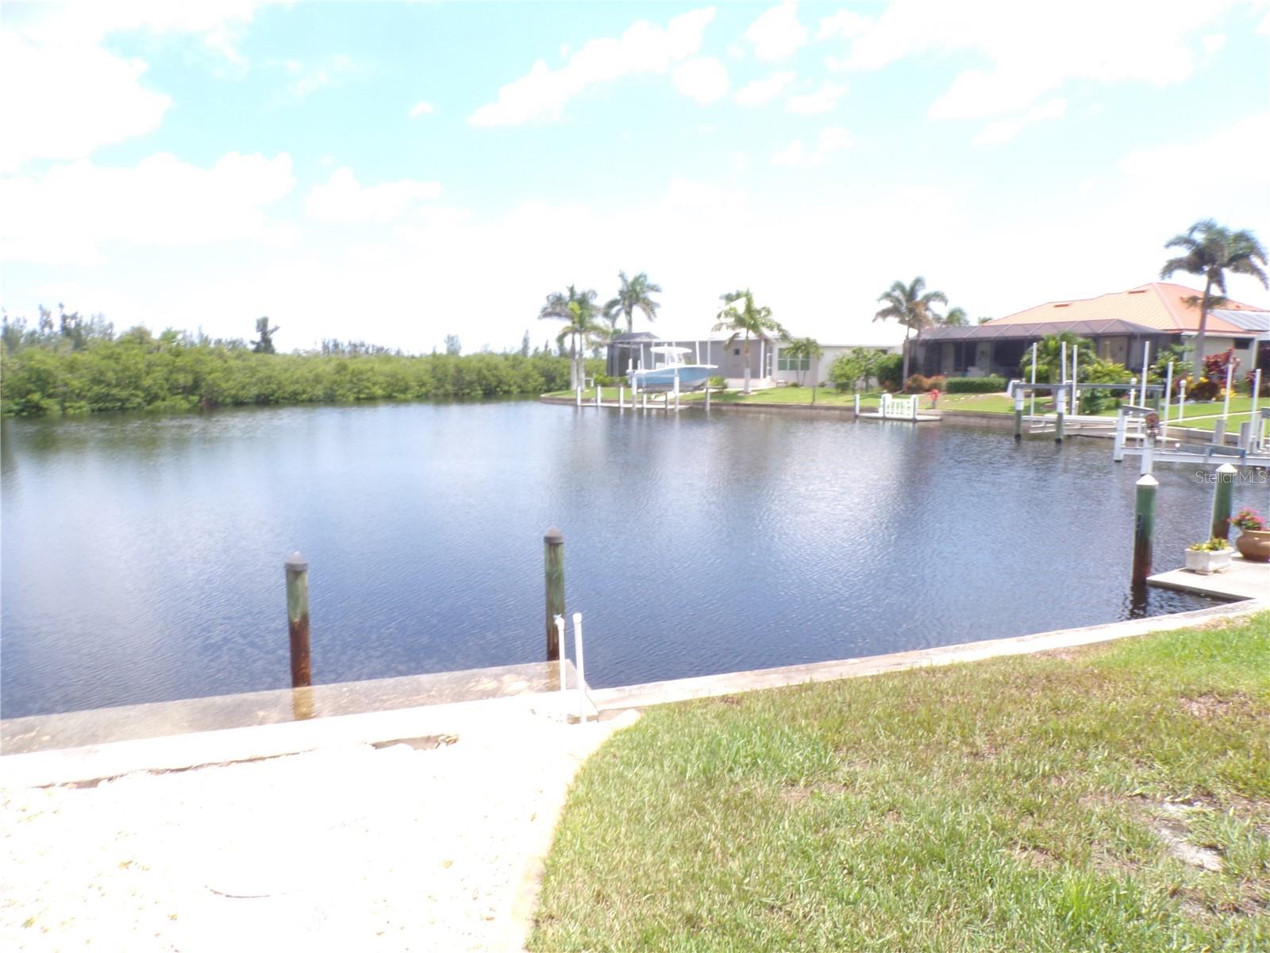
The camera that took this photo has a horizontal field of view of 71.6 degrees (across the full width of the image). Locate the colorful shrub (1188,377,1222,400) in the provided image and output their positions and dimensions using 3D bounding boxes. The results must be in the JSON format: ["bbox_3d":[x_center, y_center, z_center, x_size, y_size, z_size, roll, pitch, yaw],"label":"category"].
[{"bbox_3d":[24.598,-3.768,38.000,1.541,1.060,1.400,0,7,0],"label":"colorful shrub"}]

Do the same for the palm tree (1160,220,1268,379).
[{"bbox_3d":[27.590,-8.021,42.000,5.000,8.400,5.000,5,8,33],"label":"palm tree"}]

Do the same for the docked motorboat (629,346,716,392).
[{"bbox_3d":[2.387,-6.875,56.500,7.200,3.000,2.500,6,9,38],"label":"docked motorboat"}]

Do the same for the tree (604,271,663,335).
[{"bbox_3d":[-0.120,-12.160,71.000,4.800,9.000,4.800,0,7,0],"label":"tree"}]

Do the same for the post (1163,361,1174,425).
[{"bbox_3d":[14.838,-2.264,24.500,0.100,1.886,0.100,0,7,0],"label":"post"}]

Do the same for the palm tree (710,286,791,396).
[{"bbox_3d":[7.285,-8.505,55.500,4.878,6.501,4.600,0,7,0],"label":"palm tree"}]

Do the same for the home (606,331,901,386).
[{"bbox_3d":[8.539,-8.794,64.500,18.800,4.500,11.500,3,8,24],"label":"home"}]

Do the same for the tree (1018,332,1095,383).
[{"bbox_3d":[19.873,-5.050,41.500,3.300,3.600,3.300,4,8,26],"label":"tree"}]

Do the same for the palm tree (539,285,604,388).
[{"bbox_3d":[-4.579,-10.053,63.500,4.651,7.367,4.400,0,7,0],"label":"palm tree"}]

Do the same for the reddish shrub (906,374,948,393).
[{"bbox_3d":[16.691,-5.299,50.300,2.494,1.122,1.900,0,7,0],"label":"reddish shrub"}]

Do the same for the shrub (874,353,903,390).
[{"bbox_3d":[15.978,-6.579,55.500,1.800,2.300,1.800,2,7,16],"label":"shrub"}]

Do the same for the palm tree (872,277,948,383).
[{"bbox_3d":[15.946,-8.332,51.000,4.367,6.315,4.100,0,7,0],"label":"palm tree"}]

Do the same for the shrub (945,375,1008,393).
[{"bbox_3d":[19.603,-5.246,50.500,3.300,1.020,1.200,6,9,40],"label":"shrub"}]

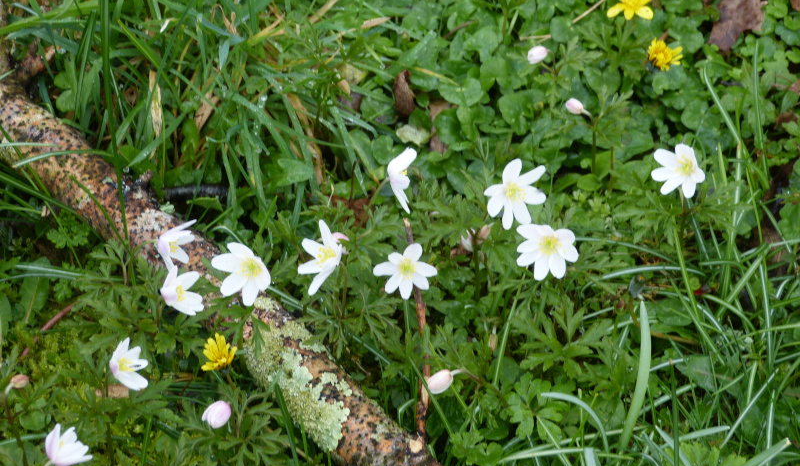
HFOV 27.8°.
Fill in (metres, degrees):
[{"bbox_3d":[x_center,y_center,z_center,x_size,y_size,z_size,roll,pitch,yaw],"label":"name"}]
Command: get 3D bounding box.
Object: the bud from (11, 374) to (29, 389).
[{"bbox_3d":[-0.216,0.084,0.919,0.011,0.008,0.008,-15,90,6],"label":"bud"}]

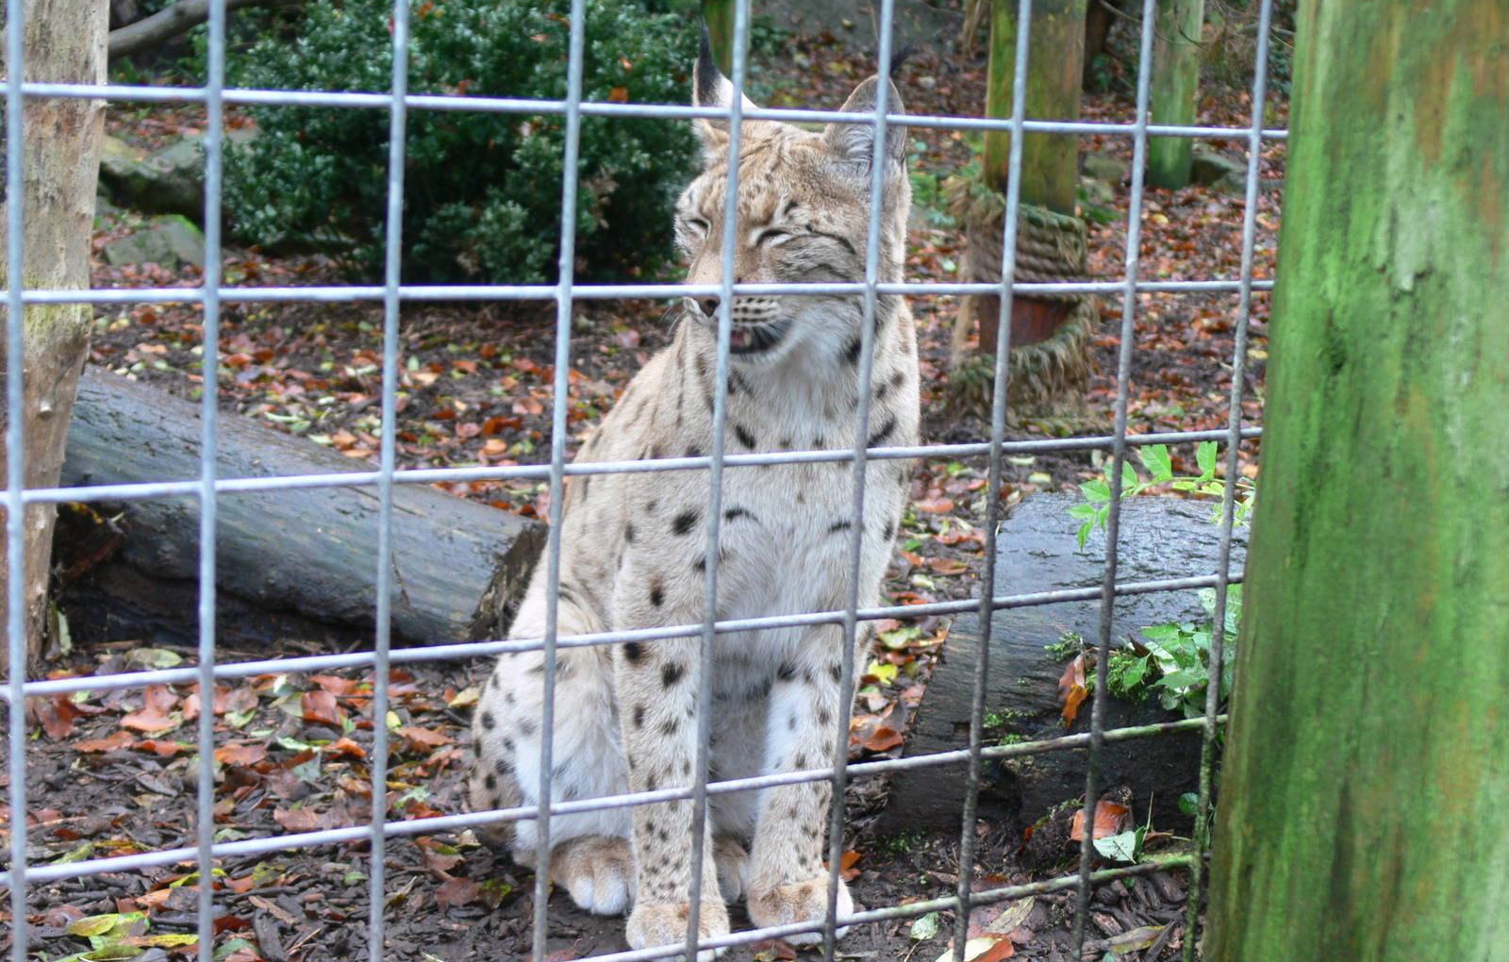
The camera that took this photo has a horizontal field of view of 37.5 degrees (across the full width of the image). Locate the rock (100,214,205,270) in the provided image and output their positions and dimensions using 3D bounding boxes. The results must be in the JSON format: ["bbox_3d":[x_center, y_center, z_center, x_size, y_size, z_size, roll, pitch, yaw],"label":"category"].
[{"bbox_3d":[-1.702,-0.676,6.300,0.280,0.140,0.200,3,12,0],"label":"rock"}]

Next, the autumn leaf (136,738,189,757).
[{"bbox_3d":[-0.640,0.289,2.407,0.058,0.018,0.040,3,12,0],"label":"autumn leaf"}]

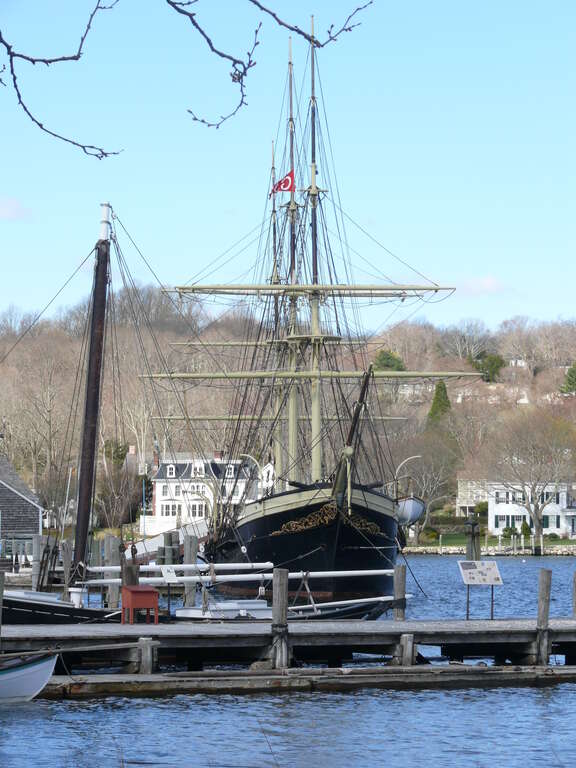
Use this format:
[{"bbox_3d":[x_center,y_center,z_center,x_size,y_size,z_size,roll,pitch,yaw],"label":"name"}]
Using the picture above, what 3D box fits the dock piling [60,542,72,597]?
[{"bbox_3d":[-7.757,6.632,96.787,0.420,2.300,0.400,0,-3,0],"label":"dock piling"}]

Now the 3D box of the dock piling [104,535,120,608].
[{"bbox_3d":[-6.347,6.819,99.781,0.550,2.850,0.500,0,-3,0],"label":"dock piling"}]

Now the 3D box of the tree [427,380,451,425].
[{"bbox_3d":[28.475,3.500,520.516,4.300,8.400,4.300,0,-3,0],"label":"tree"}]

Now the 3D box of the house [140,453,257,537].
[{"bbox_3d":[-12.516,15.452,384.716,14.600,11.500,11.000,-1,-3,10],"label":"house"}]

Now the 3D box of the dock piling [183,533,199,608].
[{"bbox_3d":[-3.518,6.819,99.781,0.480,2.850,0.450,0,-3,0],"label":"dock piling"}]

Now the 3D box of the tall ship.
[{"bbox_3d":[1.017,-3.681,140.879,16.800,31.000,41.000,0,-3,-6],"label":"tall ship"}]

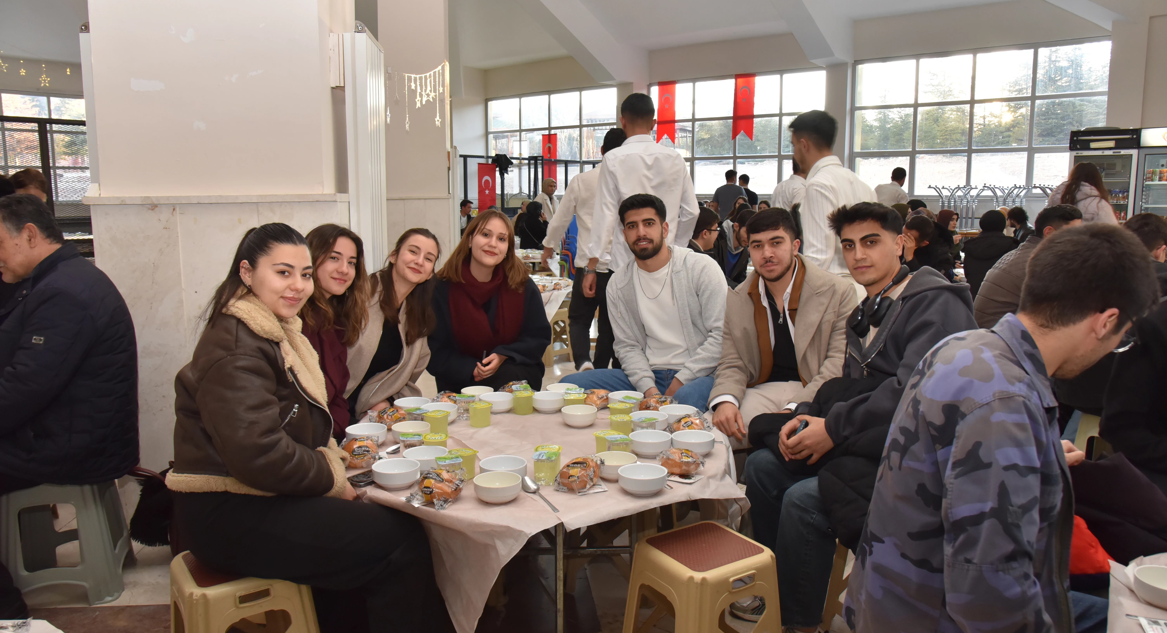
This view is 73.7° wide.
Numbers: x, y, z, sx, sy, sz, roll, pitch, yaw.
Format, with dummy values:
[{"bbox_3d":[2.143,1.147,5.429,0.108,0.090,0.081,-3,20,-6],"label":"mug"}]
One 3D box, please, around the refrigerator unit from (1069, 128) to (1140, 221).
[{"bbox_3d":[5.289,-0.842,7.955,0.620,2.020,0.650,6,10,35],"label":"refrigerator unit"}]

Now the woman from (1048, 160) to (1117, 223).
[{"bbox_3d":[3.603,-0.288,5.717,0.500,1.666,0.360,5,9,29],"label":"woman"}]

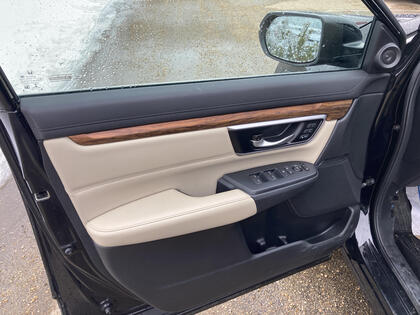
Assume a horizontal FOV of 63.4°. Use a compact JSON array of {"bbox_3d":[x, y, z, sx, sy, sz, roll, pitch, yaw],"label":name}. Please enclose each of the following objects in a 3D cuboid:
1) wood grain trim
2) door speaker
[{"bbox_3d":[0.061,-0.084,0.819,0.745,0.055,0.040,-10,29,-24],"label":"wood grain trim"},{"bbox_3d":[0.521,-0.296,0.990,0.068,0.068,0.028,6,24,12],"label":"door speaker"}]

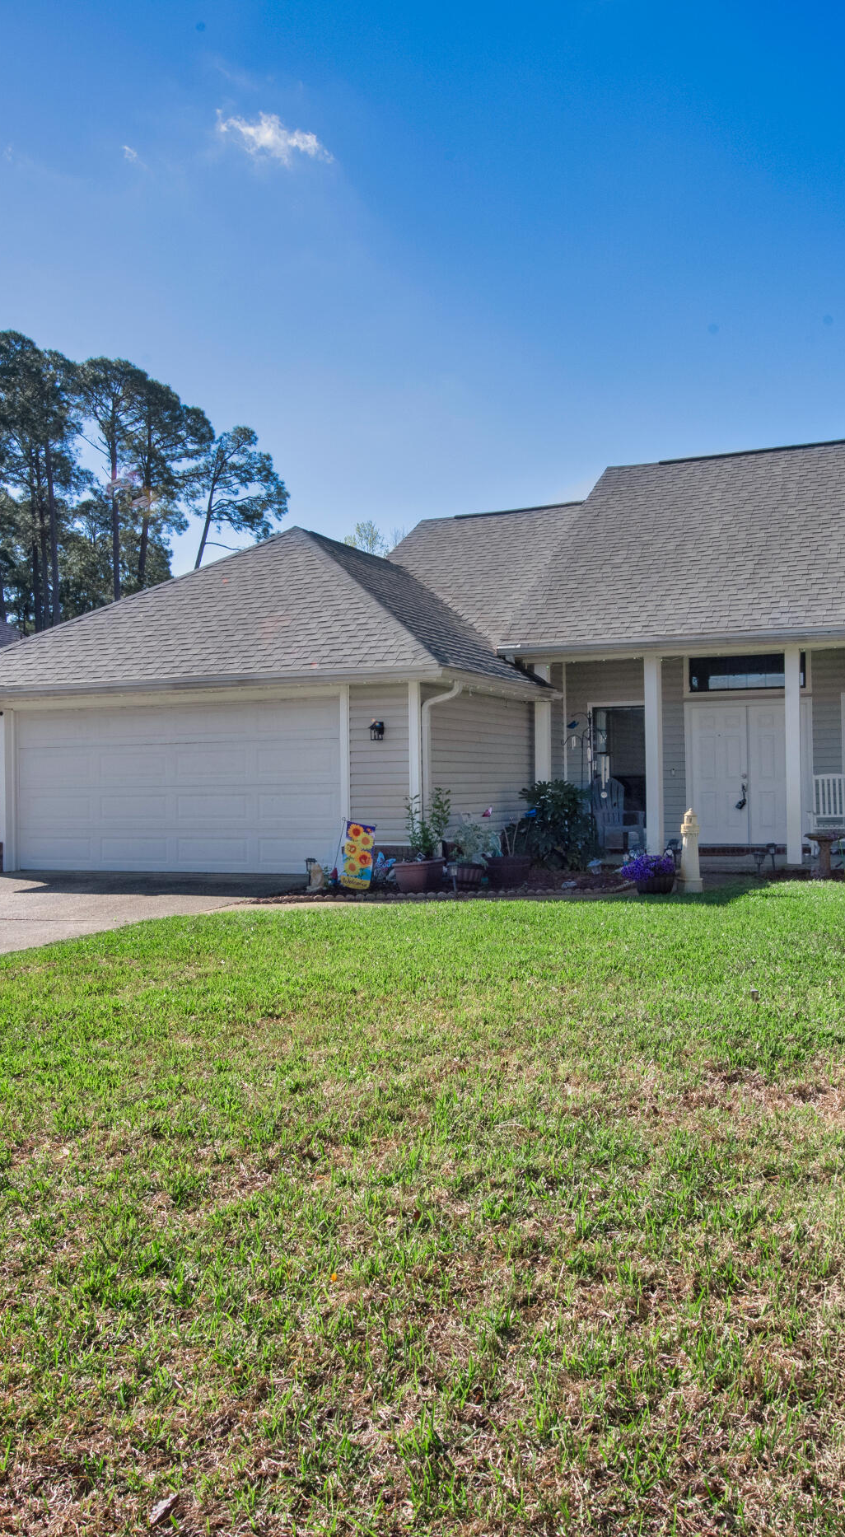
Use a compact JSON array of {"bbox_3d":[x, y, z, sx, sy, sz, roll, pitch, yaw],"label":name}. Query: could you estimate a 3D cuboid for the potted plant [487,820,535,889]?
[{"bbox_3d":[0.943,0.887,12.938,0.500,0.720,0.450,-1,-1,0],"label":"potted plant"}]

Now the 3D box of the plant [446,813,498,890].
[{"bbox_3d":[0.520,0.861,12.885,0.520,0.780,0.500,-1,-1,0],"label":"plant"}]

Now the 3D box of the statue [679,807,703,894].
[{"bbox_3d":[2.689,0.799,12.219,0.230,0.880,0.230,-1,-1,0],"label":"statue"}]

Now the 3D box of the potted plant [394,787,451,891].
[{"bbox_3d":[0.003,0.720,12.693,0.600,1.080,0.550,-1,-1,0],"label":"potted plant"}]

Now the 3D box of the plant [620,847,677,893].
[{"bbox_3d":[2.294,1.019,12.269,0.550,0.450,0.500,-1,-1,0],"label":"plant"}]

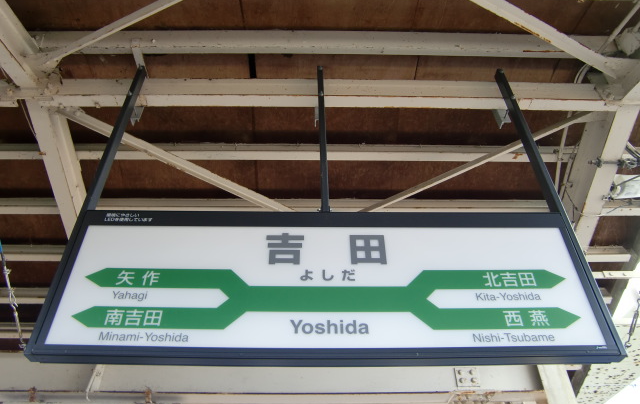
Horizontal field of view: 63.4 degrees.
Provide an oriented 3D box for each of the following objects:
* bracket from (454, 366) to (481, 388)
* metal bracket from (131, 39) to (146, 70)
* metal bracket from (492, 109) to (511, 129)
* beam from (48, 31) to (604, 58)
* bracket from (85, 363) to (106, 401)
[{"bbox_3d":[1.003,1.189,3.507,0.155,0.135,0.040,0,-43,-1],"label":"bracket"},{"bbox_3d":[-0.949,-0.771,2.714,0.050,0.090,0.150,0,-43,-1],"label":"metal bracket"},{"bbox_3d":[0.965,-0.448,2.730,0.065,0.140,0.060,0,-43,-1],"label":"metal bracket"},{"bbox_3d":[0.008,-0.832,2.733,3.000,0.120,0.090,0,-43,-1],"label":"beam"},{"bbox_3d":[-1.494,1.185,3.438,0.070,0.250,0.080,0,-43,-1],"label":"bracket"}]

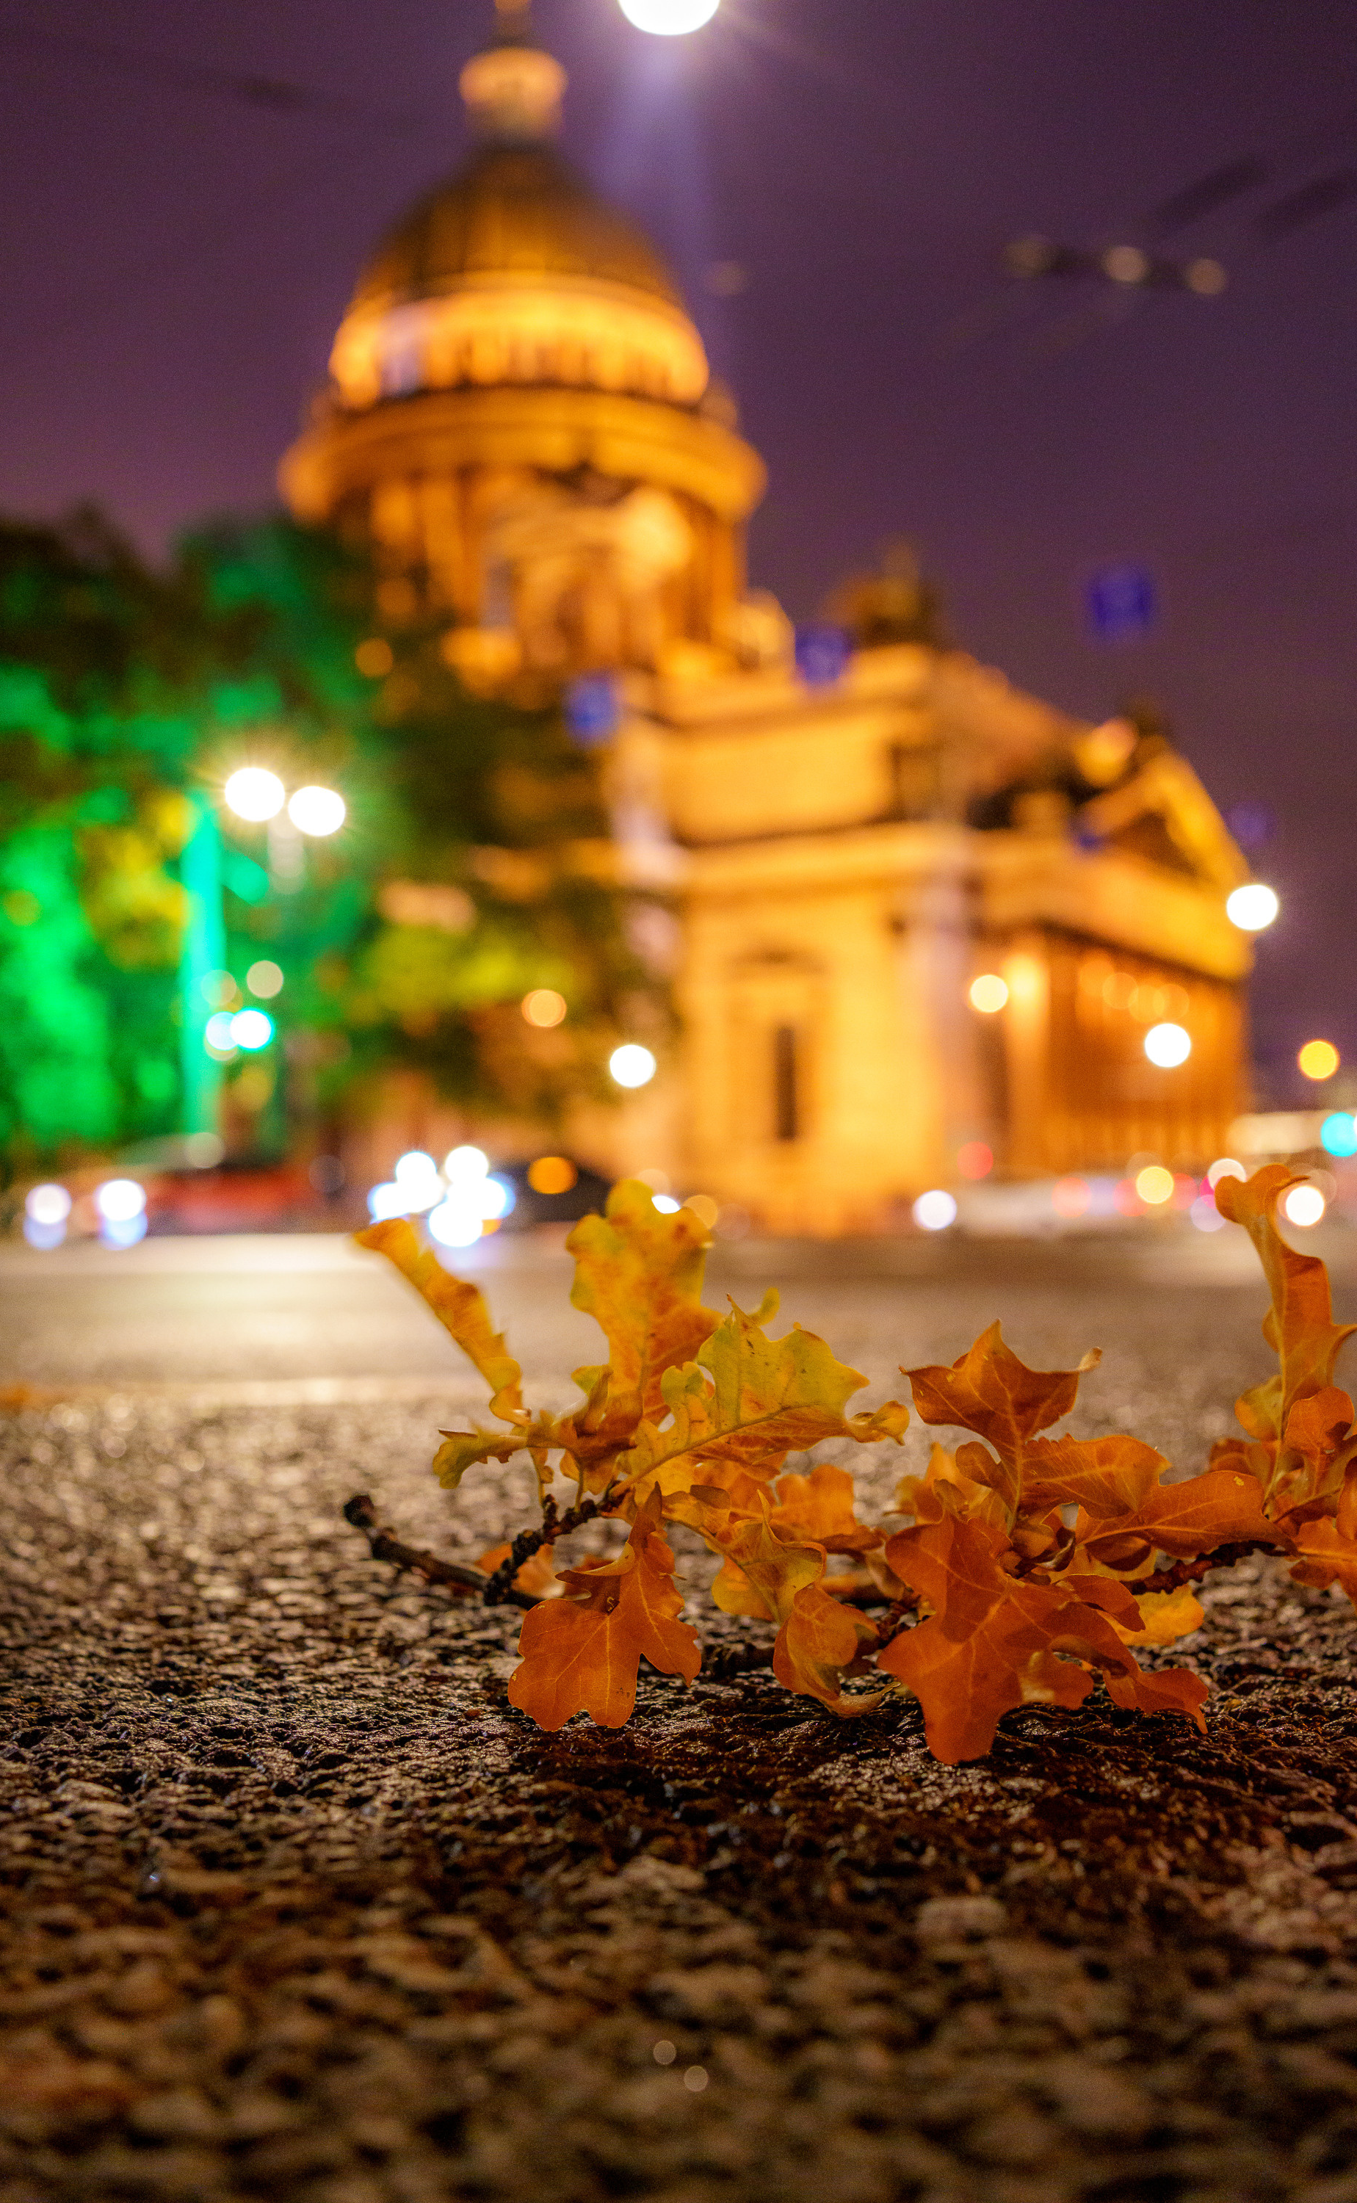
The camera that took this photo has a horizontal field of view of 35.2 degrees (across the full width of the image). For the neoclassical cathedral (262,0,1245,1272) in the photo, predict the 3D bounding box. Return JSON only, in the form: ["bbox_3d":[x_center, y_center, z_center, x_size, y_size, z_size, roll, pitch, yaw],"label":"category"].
[{"bbox_3d":[-12.098,-40.689,171.259,111.300,101.500,97.600,-3,-4,30],"label":"neoclassical cathedral"}]

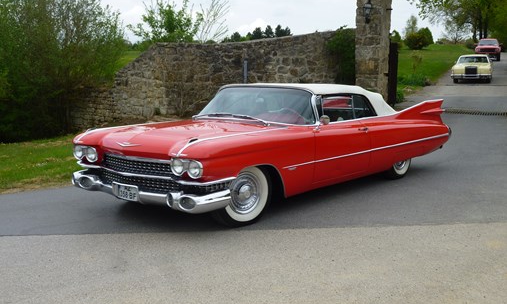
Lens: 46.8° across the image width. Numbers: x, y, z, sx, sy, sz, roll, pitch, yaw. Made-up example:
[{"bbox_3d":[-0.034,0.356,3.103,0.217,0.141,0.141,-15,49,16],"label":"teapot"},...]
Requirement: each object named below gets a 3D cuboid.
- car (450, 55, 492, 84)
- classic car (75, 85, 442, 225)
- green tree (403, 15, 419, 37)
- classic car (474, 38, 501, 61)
[{"bbox_3d":[12.381,-4.778,32.688,2.020,1.400,5.850,3,13,23],"label":"car"},{"bbox_3d":[0.564,-0.221,7.677,2.030,1.380,5.710,7,10,40],"label":"classic car"},{"bbox_3d":[20.104,-15.558,75.000,2.100,4.200,2.100,0,8,0],"label":"green tree"},{"bbox_3d":[20.357,-8.857,50.348,1.980,1.820,5.000,3,13,23],"label":"classic car"}]

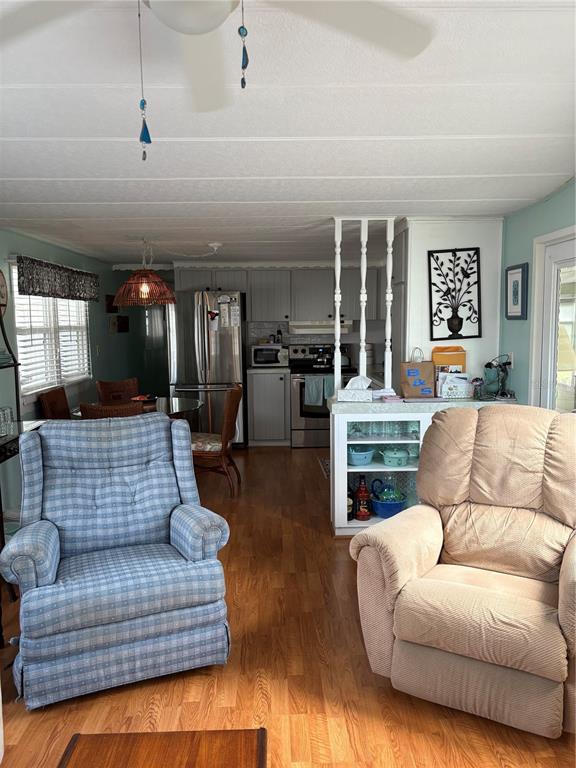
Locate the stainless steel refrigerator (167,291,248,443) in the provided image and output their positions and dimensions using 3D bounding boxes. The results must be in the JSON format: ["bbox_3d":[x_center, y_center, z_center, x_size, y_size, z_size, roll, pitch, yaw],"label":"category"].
[{"bbox_3d":[-0.935,-0.157,6.886,0.840,1.800,0.840,-1,6,-1],"label":"stainless steel refrigerator"}]

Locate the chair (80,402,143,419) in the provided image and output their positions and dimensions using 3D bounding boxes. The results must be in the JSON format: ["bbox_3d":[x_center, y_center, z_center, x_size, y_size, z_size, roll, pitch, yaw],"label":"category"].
[{"bbox_3d":[-1.254,0.549,4.241,0.460,0.885,0.550,-2,6,-12],"label":"chair"}]

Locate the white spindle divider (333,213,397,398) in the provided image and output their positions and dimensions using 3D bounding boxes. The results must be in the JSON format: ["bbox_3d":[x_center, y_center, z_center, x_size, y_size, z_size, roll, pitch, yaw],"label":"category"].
[{"bbox_3d":[0.522,-0.517,3.952,0.430,1.235,0.075,-1,6,0],"label":"white spindle divider"}]

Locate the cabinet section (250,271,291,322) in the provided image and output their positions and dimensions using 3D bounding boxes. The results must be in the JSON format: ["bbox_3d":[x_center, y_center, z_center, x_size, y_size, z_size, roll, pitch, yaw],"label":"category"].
[{"bbox_3d":[-0.225,-1.082,7.100,0.509,0.608,0.310,-1,6,-1],"label":"cabinet section"}]

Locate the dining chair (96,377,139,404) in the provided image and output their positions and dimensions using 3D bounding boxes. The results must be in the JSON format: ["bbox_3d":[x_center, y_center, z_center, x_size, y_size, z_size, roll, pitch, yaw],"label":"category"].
[{"bbox_3d":[-1.534,0.419,5.502,0.460,0.885,0.550,-4,7,-30],"label":"dining chair"}]

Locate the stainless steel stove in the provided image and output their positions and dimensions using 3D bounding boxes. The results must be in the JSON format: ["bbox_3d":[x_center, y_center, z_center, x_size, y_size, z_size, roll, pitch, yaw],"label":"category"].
[{"bbox_3d":[0.414,0.124,7.022,0.765,1.190,0.680,-1,6,-1],"label":"stainless steel stove"}]

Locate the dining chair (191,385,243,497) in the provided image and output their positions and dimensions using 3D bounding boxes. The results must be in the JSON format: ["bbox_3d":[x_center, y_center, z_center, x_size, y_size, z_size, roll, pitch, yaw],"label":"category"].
[{"bbox_3d":[-0.694,0.471,4.941,0.550,0.885,0.470,1,6,15],"label":"dining chair"}]

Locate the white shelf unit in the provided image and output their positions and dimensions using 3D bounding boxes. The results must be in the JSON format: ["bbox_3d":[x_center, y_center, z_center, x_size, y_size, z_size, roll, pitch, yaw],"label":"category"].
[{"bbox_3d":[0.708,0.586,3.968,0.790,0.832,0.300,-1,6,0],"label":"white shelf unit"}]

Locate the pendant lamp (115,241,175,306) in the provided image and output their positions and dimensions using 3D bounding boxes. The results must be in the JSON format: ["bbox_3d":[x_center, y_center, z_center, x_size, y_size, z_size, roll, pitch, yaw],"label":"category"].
[{"bbox_3d":[-1.201,-0.939,4.860,0.530,0.555,0.530,-1,6,0],"label":"pendant lamp"}]

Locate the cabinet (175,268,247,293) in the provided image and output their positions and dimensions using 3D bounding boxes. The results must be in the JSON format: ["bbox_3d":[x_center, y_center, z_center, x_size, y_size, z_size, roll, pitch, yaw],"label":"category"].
[{"bbox_3d":[-0.928,-1.255,7.040,0.850,0.300,0.330,-1,6,-1],"label":"cabinet"}]

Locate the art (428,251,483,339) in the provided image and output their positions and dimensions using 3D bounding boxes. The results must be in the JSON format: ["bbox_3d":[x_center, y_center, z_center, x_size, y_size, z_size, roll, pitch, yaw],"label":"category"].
[{"bbox_3d":[1.171,-0.629,4.039,0.365,0.645,0.025,-4,6,-1],"label":"art"}]

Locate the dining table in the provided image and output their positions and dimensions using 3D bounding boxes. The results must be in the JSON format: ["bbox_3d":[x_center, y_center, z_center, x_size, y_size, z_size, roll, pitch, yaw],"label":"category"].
[{"bbox_3d":[-1.305,0.573,5.136,1.120,0.740,1.150,-1,6,-1],"label":"dining table"}]

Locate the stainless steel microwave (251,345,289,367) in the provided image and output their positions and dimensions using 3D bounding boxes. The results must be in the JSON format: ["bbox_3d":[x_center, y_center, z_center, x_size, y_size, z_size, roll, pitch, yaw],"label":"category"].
[{"bbox_3d":[-0.213,-0.347,7.101,0.440,0.262,0.350,-1,6,-1],"label":"stainless steel microwave"}]

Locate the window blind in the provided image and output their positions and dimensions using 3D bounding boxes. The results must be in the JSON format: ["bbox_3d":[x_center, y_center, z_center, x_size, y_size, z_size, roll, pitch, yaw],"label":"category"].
[{"bbox_3d":[-2.019,-0.472,5.093,0.060,0.980,1.650,-1,6,0],"label":"window blind"}]

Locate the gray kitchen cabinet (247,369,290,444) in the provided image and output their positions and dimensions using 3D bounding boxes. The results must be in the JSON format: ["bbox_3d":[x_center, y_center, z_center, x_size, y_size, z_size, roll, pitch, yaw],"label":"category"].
[{"bbox_3d":[-0.223,0.258,7.075,0.505,0.930,0.610,-1,6,-1],"label":"gray kitchen cabinet"}]

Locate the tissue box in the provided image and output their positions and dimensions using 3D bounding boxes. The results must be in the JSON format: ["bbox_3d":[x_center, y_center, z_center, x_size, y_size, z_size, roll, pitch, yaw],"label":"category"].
[{"bbox_3d":[0.442,0.073,3.872,0.225,0.078,0.120,0,6,5],"label":"tissue box"}]

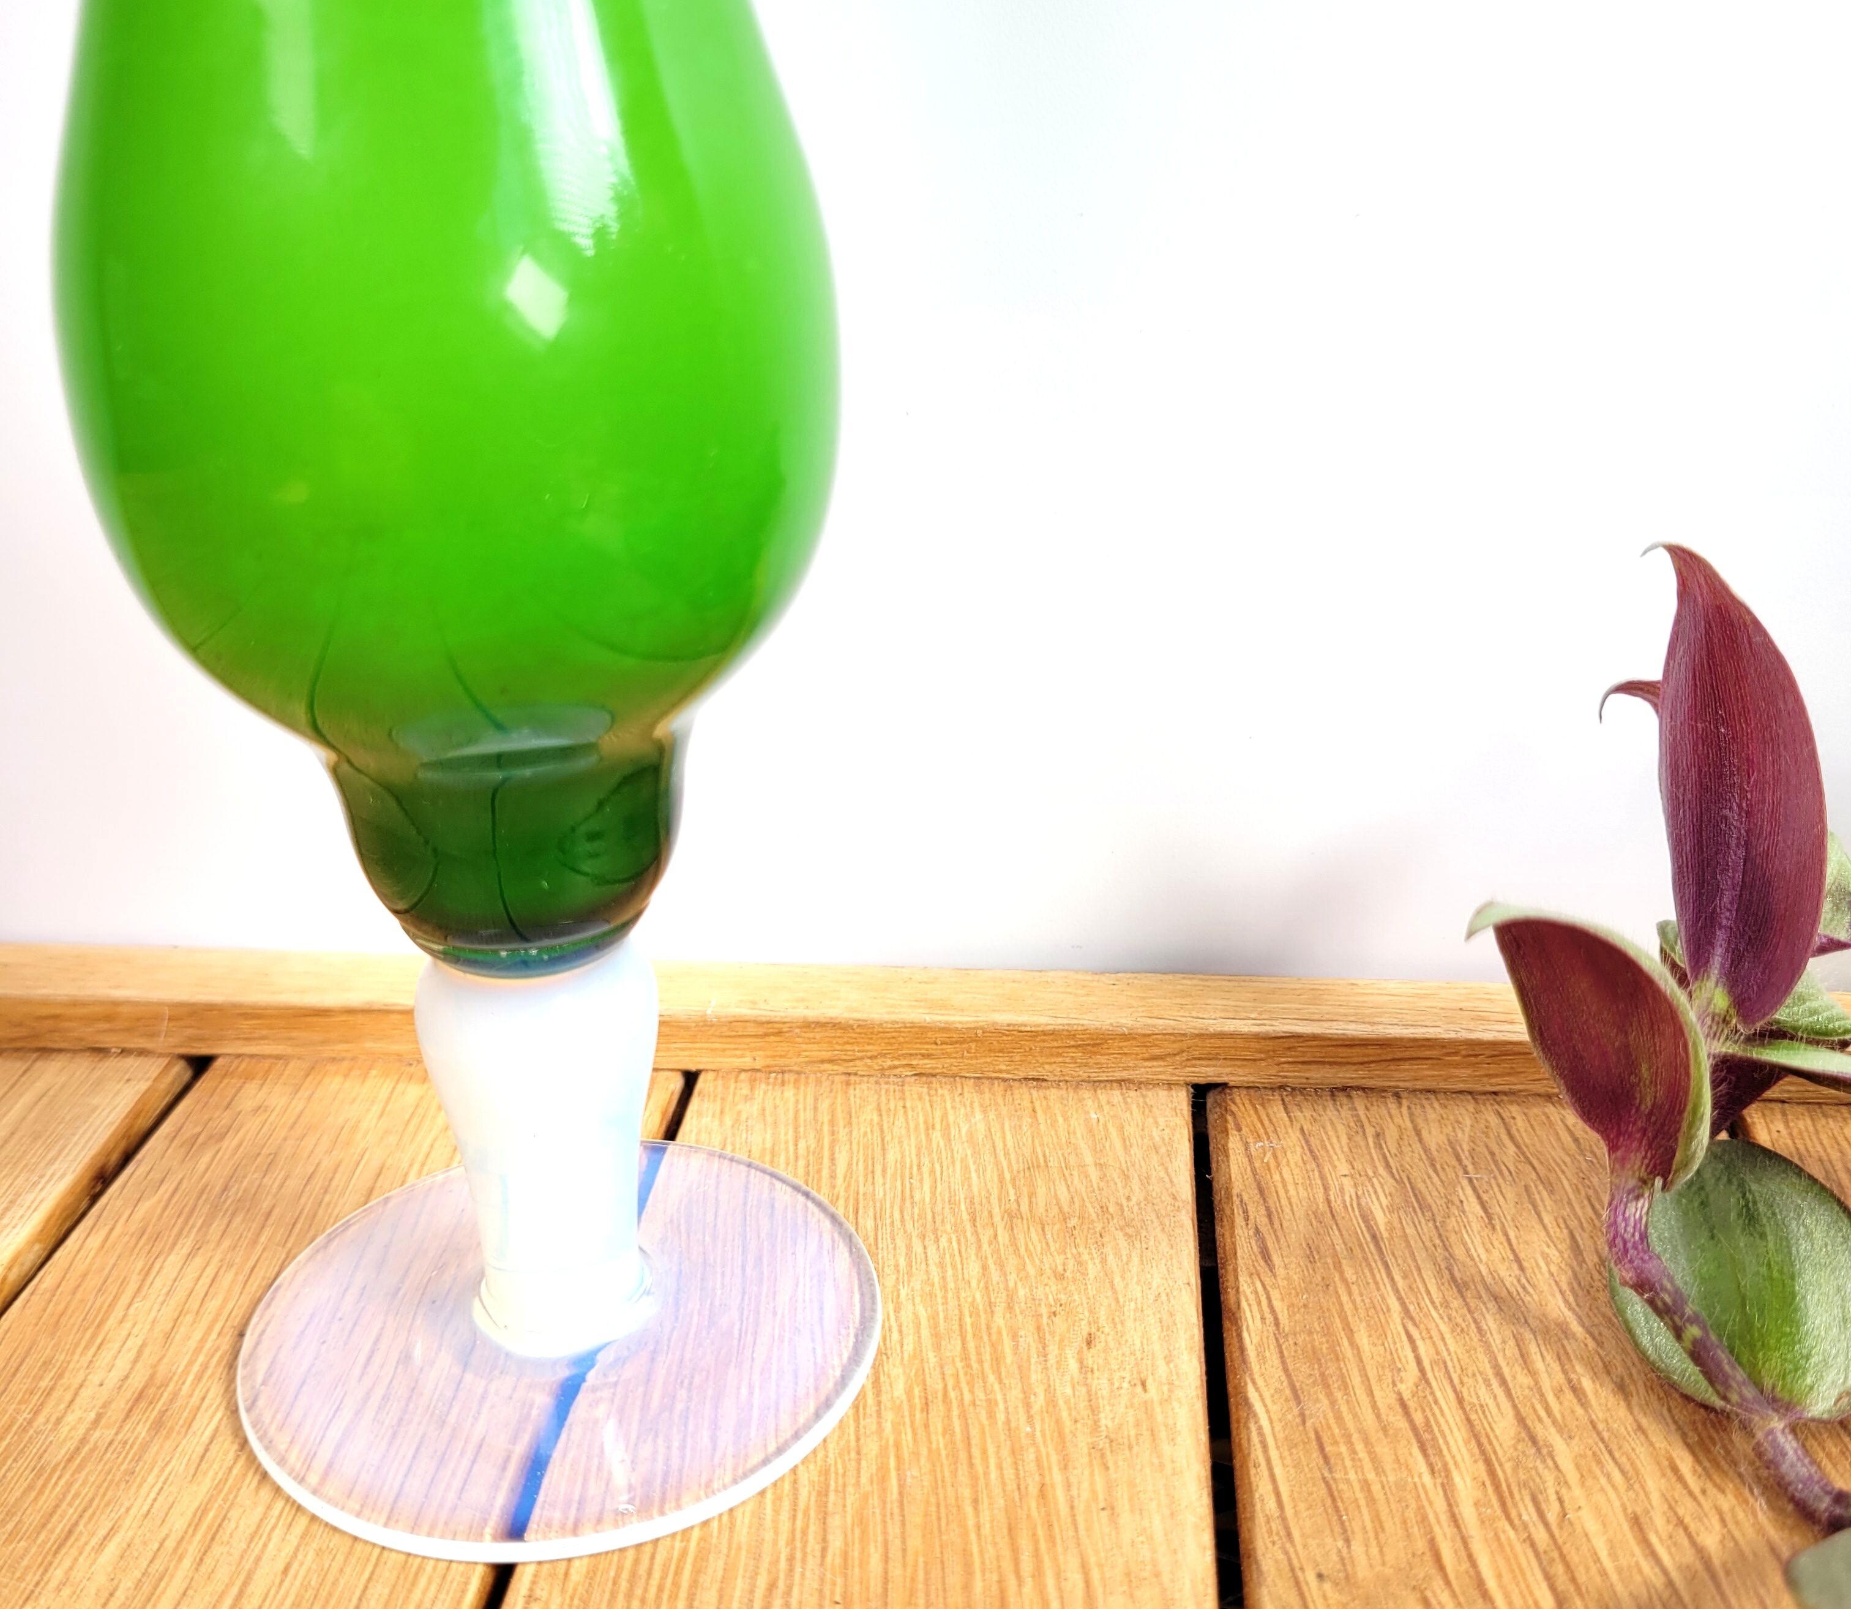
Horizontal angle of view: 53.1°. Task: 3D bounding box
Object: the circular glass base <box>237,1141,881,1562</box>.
[{"bbox_3d":[-0.051,0.073,0.265,0.088,0.005,0.088,-1,23,1],"label":"circular glass base"}]

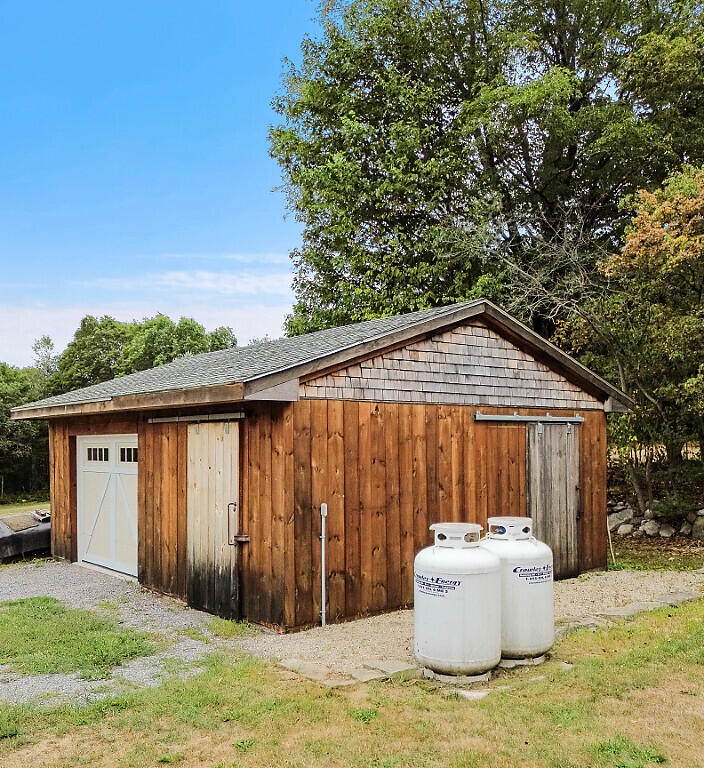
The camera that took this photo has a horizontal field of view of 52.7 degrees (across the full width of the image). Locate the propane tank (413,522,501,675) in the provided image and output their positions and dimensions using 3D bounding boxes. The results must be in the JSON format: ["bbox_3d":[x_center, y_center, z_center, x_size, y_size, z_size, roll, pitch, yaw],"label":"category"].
[{"bbox_3d":[0.935,1.885,6.280,0.760,1.300,0.760,0,-2,0],"label":"propane tank"}]

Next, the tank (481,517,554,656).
[{"bbox_3d":[1.550,1.950,6.800,0.760,1.300,0.760,0,-2,0],"label":"tank"}]

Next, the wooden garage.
[{"bbox_3d":[-0.998,0.998,12.250,7.200,3.900,8.150,2,-3,-39],"label":"wooden garage"}]

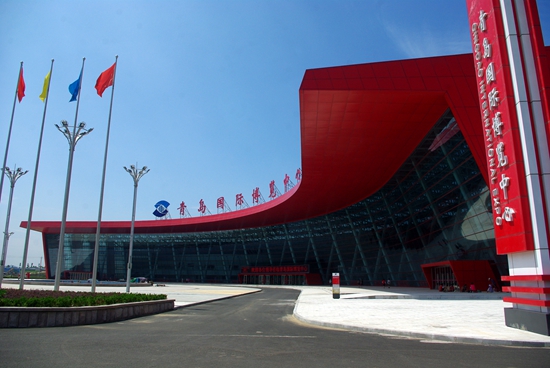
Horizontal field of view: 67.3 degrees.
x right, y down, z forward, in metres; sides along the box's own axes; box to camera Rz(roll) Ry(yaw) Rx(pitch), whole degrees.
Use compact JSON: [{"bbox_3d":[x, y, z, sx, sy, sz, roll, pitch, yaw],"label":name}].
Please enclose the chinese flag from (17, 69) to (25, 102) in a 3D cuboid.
[{"bbox_3d":[-18.104,-7.015,29.407,0.400,2.400,1.200,6,-15,-21],"label":"chinese flag"}]

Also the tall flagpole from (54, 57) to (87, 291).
[{"bbox_3d":[-13.246,-0.727,26.738,0.220,16.420,0.220,0,-14,0],"label":"tall flagpole"}]

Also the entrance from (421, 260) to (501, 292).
[{"bbox_3d":[25.760,13.230,58.690,5.600,3.750,14.500,-1,-14,6],"label":"entrance"}]

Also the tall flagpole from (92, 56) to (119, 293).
[{"bbox_3d":[-10.864,-0.799,26.408,0.220,16.420,0.220,0,-14,0],"label":"tall flagpole"}]

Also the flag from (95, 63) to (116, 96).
[{"bbox_3d":[-11.621,-7.212,28.359,1.600,2.350,0.400,-6,-15,24],"label":"flag"}]

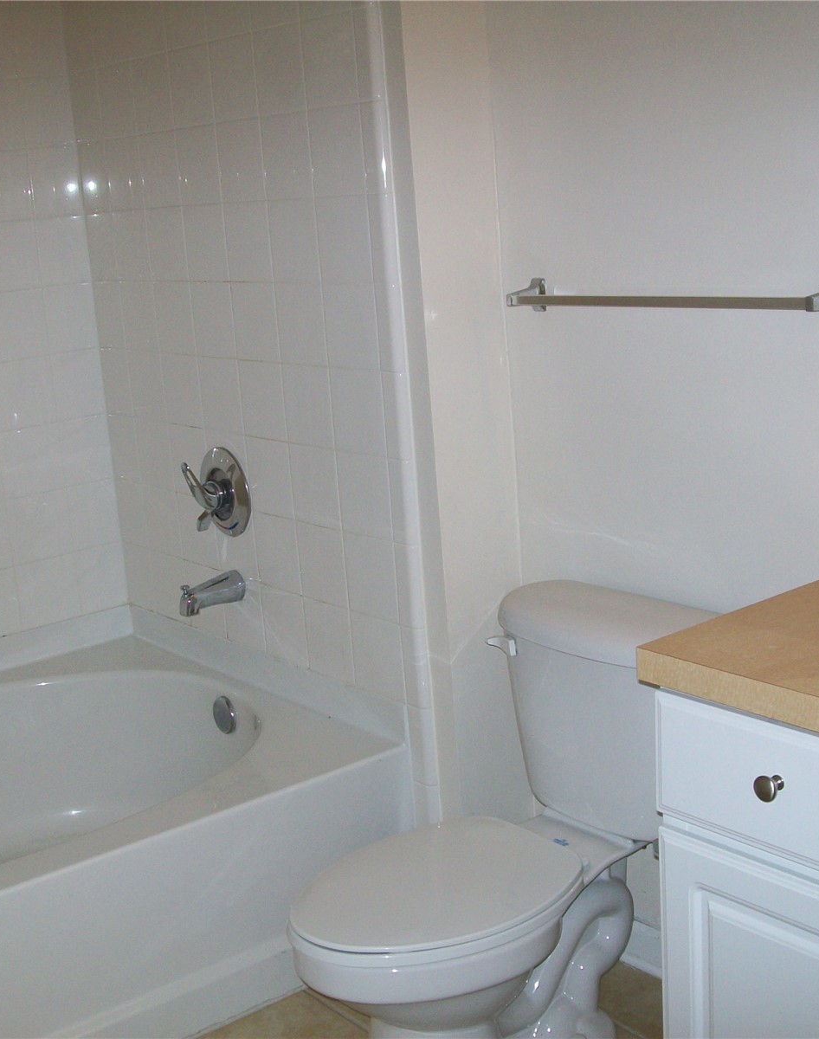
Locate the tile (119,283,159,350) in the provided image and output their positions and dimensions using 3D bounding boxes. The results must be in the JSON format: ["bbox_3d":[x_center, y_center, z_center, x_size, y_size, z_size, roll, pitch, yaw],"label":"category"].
[{"bbox_3d":[-0.585,-0.442,3.140,0.010,0.152,0.152,-15,17,-37],"label":"tile"}]

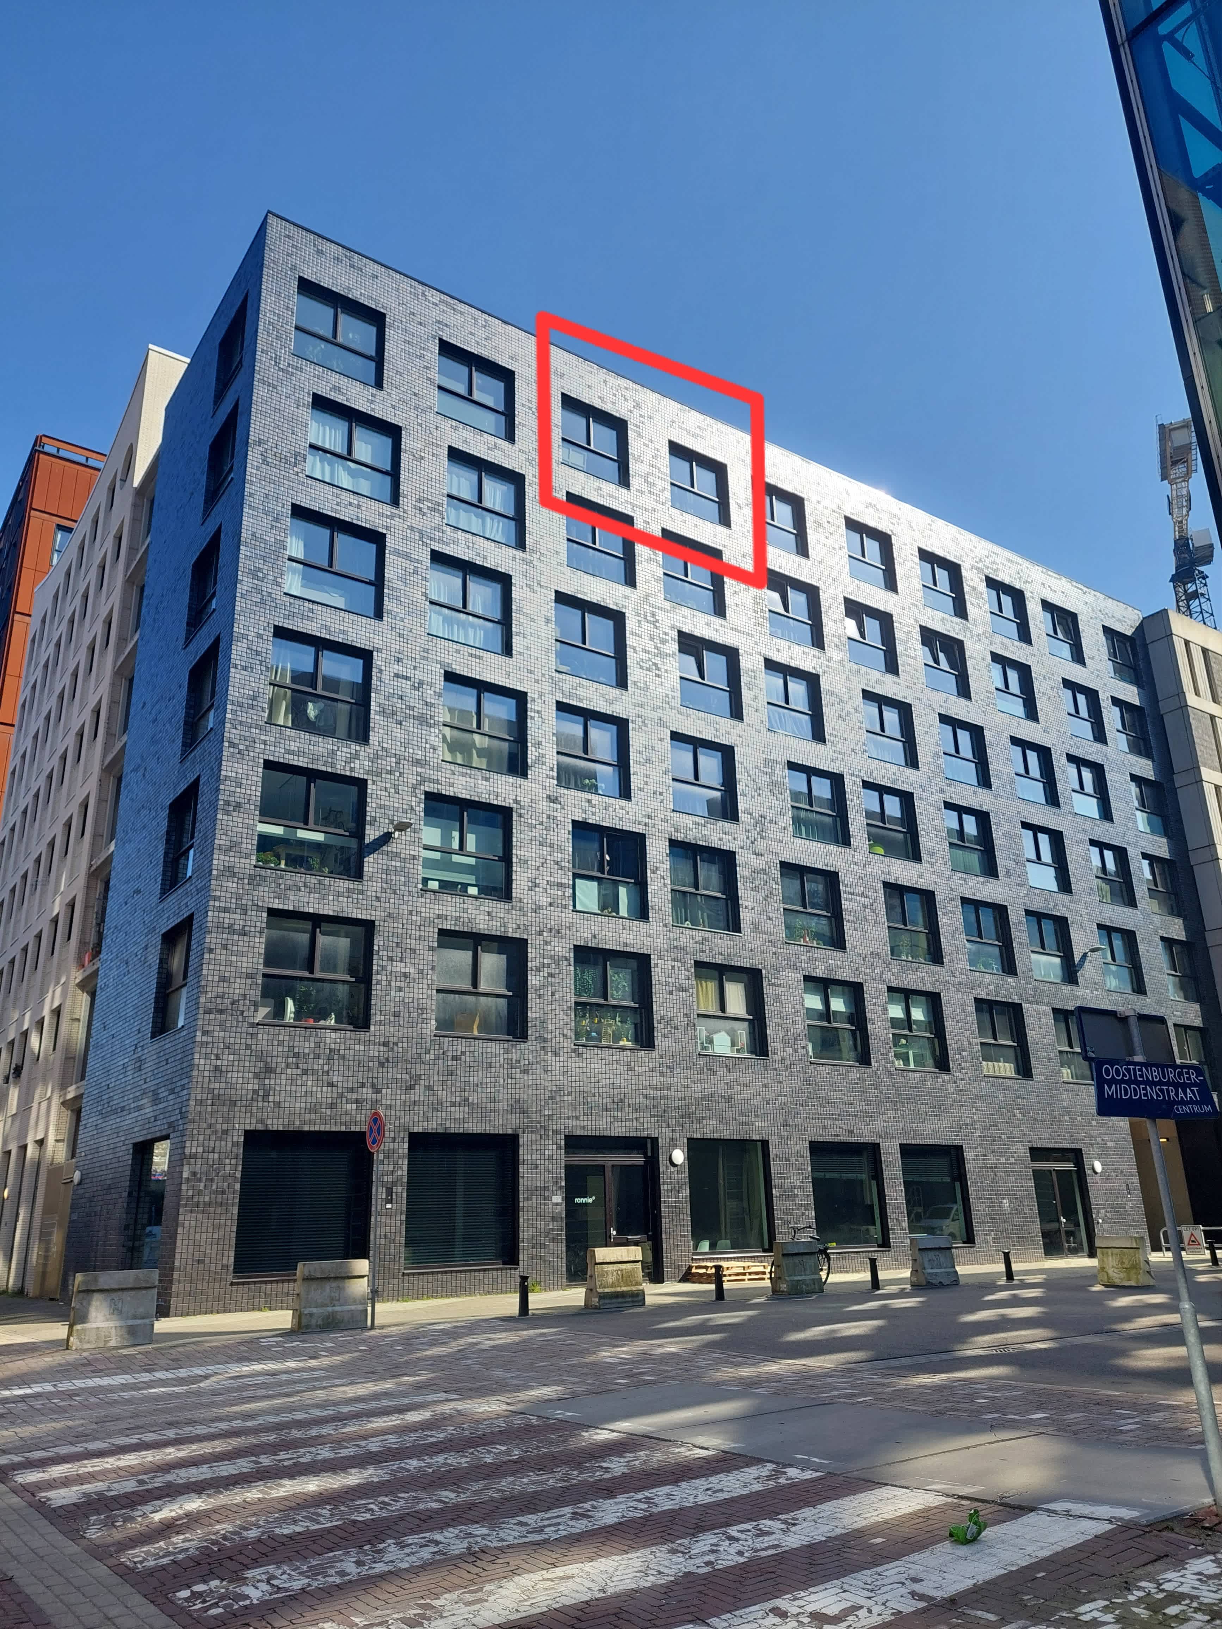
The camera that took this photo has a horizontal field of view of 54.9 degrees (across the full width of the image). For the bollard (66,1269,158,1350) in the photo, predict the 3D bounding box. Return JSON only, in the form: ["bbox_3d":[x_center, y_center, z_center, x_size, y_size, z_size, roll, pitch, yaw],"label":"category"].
[{"bbox_3d":[-6.321,6.304,14.979,0.950,0.860,0.520,10,-22,-29],"label":"bollard"}]

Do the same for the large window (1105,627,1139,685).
[{"bbox_3d":[19.608,-5.933,45.292,2.202,2.212,0.250,12,-23,-33],"label":"large window"}]

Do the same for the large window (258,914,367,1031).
[{"bbox_3d":[-5.789,3.085,23.113,2.202,2.212,0.250,12,-23,-33],"label":"large window"}]

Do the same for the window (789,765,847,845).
[{"bbox_3d":[5.687,-0.229,32.675,2.140,2.150,0.220,12,-22,-33],"label":"window"}]

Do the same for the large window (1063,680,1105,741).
[{"bbox_3d":[16.794,-3.550,41.960,2.150,2.130,0.250,12,-23,-34],"label":"large window"}]

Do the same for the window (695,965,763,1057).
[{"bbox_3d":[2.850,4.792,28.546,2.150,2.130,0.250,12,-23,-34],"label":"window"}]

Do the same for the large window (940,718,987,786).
[{"bbox_3d":[11.094,-1.917,37.088,2.040,2.040,0.200,12,-23,-33],"label":"large window"}]

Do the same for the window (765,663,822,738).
[{"bbox_3d":[5.235,-3.258,34.049,2.220,2.220,0.200,12,-23,-33],"label":"window"}]

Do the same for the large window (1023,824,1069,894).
[{"bbox_3d":[14.113,1.477,38.479,2.202,2.212,0.250,12,-23,-33],"label":"large window"}]

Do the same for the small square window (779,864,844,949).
[{"bbox_3d":[5.422,2.546,32.115,2.220,2.220,0.200,12,-23,-33],"label":"small square window"}]

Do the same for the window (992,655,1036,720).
[{"bbox_3d":[13.581,-4.237,39.775,2.040,2.040,0.200,12,-23,-33],"label":"window"}]

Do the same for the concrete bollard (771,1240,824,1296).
[{"bbox_3d":[3.535,8.700,22.584,0.920,0.910,0.530,12,-23,-33],"label":"concrete bollard"}]

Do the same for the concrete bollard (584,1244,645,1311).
[{"bbox_3d":[0.073,7.813,19.862,0.940,0.910,0.460,12,-23,-34],"label":"concrete bollard"}]

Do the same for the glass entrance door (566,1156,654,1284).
[{"bbox_3d":[-0.050,8.746,25.374,2.420,2.620,0.200,12,-23,-33],"label":"glass entrance door"}]

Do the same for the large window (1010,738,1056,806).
[{"bbox_3d":[14.017,-1.323,39.227,2.140,2.150,0.220,12,-22,-33],"label":"large window"}]

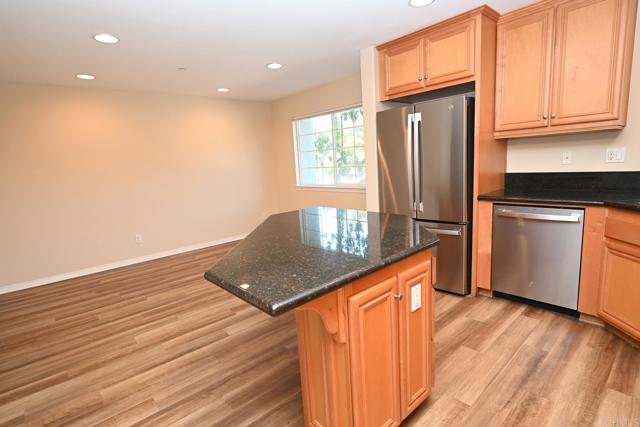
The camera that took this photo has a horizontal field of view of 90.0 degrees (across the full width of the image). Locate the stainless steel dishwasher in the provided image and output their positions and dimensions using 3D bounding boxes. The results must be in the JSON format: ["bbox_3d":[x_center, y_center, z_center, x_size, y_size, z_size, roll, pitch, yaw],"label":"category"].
[{"bbox_3d":[1.915,0.313,2.751,0.598,0.818,0.601,-12,12,-41],"label":"stainless steel dishwasher"}]

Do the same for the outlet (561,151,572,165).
[{"bbox_3d":[2.191,-0.491,2.839,0.011,0.115,0.070,-12,12,-41],"label":"outlet"}]

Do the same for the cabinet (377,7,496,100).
[{"bbox_3d":[1.215,-1.466,3.182,0.712,0.546,1.074,-12,12,-41],"label":"cabinet"}]

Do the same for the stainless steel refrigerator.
[{"bbox_3d":[1.206,-0.189,3.354,0.810,1.789,0.930,-12,12,-41],"label":"stainless steel refrigerator"}]

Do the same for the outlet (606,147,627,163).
[{"bbox_3d":[2.403,-0.469,2.602,0.012,0.116,0.111,-12,12,-41],"label":"outlet"}]

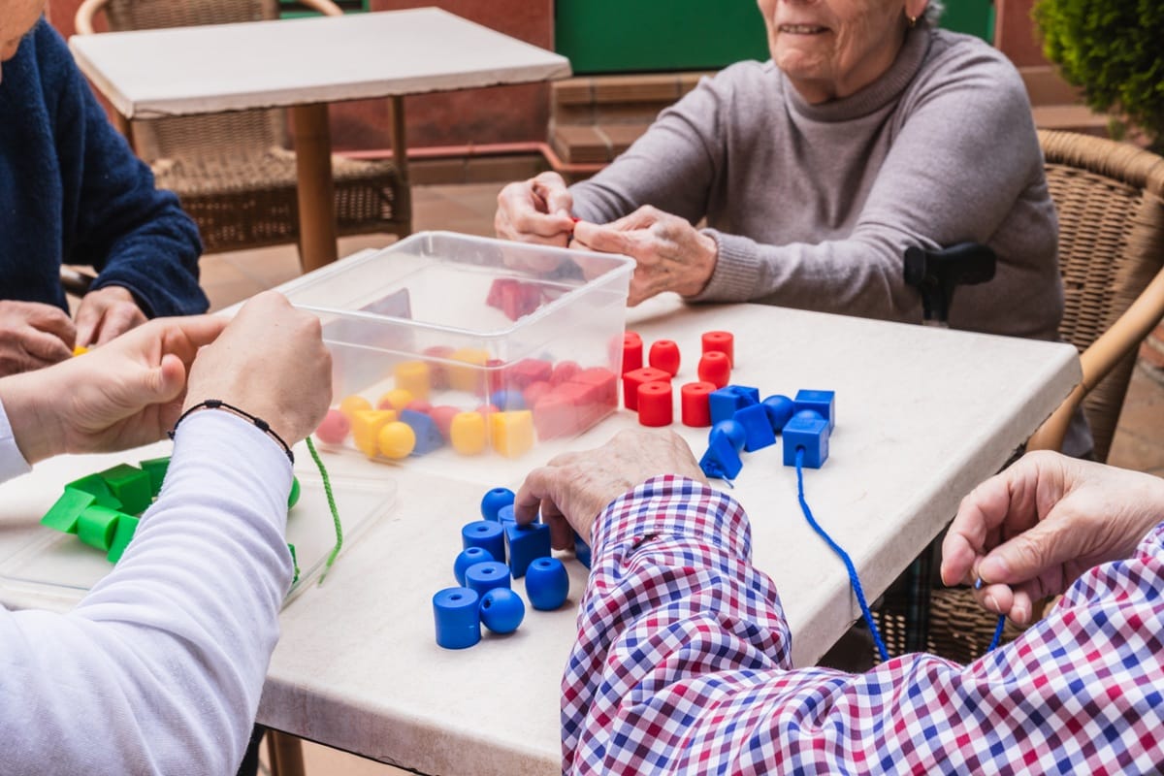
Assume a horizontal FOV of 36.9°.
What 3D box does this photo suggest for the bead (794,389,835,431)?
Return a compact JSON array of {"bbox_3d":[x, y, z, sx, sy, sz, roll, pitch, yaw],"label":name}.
[{"bbox_3d":[0.184,0.021,1.381,0.028,0.028,0.028,3,20,15],"label":"bead"}]

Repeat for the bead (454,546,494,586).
[{"bbox_3d":[-0.069,0.118,1.135,0.028,0.028,0.028,-2,19,0],"label":"bead"}]

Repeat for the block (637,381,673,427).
[{"bbox_3d":[0.054,0.012,1.280,0.026,0.026,0.026,-2,20,0],"label":"block"}]

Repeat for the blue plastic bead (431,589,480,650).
[{"bbox_3d":[-0.069,0.128,0.967,0.026,0.025,0.026,-2,20,0],"label":"blue plastic bead"}]

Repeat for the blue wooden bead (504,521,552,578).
[{"bbox_3d":[-0.042,0.106,1.165,0.034,0.028,0.029,-19,26,-40],"label":"blue wooden bead"}]

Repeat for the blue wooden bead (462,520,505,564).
[{"bbox_3d":[-0.065,0.107,1.164,0.028,0.028,0.028,-2,19,0],"label":"blue wooden bead"}]

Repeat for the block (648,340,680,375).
[{"bbox_3d":[0.072,-0.025,1.524,0.028,0.028,0.028,-2,19,0],"label":"block"}]

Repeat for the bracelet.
[{"bbox_3d":[-0.179,0.031,0.890,0.066,0.048,0.012,13,20,-2],"label":"bracelet"}]

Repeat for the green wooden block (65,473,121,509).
[{"bbox_3d":[-0.322,0.079,1.142,0.029,0.025,0.026,48,40,16],"label":"green wooden block"}]

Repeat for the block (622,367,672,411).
[{"bbox_3d":[0.054,0.003,1.447,0.028,0.028,0.028,-17,24,-36],"label":"block"}]

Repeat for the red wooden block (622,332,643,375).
[{"bbox_3d":[0.040,-0.026,1.530,0.028,0.028,0.028,-2,19,0],"label":"red wooden block"}]

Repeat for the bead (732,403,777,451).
[{"bbox_3d":[0.118,0.027,1.232,0.026,0.026,0.029,-17,25,-36],"label":"bead"}]

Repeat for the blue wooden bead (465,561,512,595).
[{"bbox_3d":[-0.053,0.117,0.996,0.026,0.025,0.026,-2,20,0],"label":"blue wooden bead"}]

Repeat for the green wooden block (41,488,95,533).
[{"bbox_3d":[-0.322,0.085,1.116,0.026,0.025,0.029,15,58,32],"label":"green wooden block"}]

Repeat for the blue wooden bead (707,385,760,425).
[{"bbox_3d":[0.111,0.015,1.269,0.025,0.025,0.025,15,26,39],"label":"blue wooden bead"}]

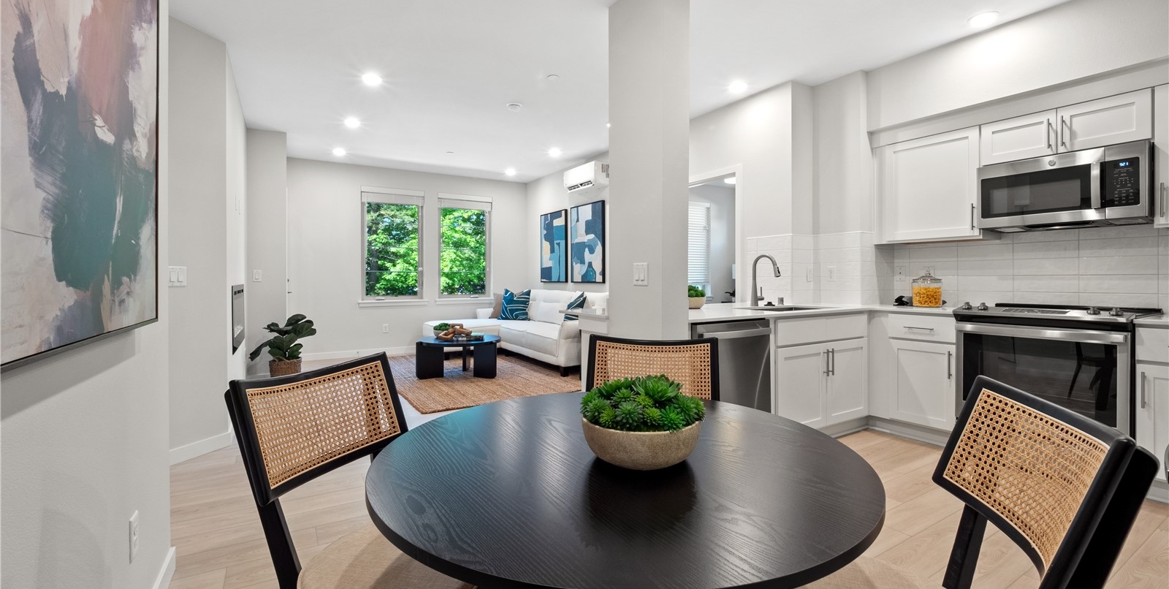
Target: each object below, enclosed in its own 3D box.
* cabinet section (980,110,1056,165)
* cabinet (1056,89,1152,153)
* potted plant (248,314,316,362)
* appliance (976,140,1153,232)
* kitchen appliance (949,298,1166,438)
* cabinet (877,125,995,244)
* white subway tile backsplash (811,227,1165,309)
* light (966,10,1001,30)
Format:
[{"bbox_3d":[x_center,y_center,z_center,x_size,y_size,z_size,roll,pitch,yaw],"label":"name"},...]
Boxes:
[{"bbox_3d":[2.951,-1.013,3.167,0.320,0.292,0.379,-1,1,-33],"label":"cabinet section"},{"bbox_3d":[3.157,-1.002,2.842,0.340,0.280,0.376,-1,2,-32],"label":"cabinet"},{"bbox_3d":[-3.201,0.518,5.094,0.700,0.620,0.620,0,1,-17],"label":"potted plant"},{"bbox_3d":[3.030,-0.638,2.990,0.410,0.420,0.757,-1,2,-32],"label":"appliance"},{"bbox_3d":[2.863,0.573,2.919,0.670,0.935,0.765,-1,2,-32],"label":"kitchen appliance"},{"bbox_3d":[2.654,-0.775,3.557,0.330,0.750,0.660,-1,2,-32],"label":"cabinet"},{"bbox_3d":[2.676,-0.186,3.394,0.480,0.570,1.850,-1,2,-32],"label":"white subway tile backsplash"},{"bbox_3d":[2.615,-1.792,3.092,0.160,0.030,0.160,-1,2,-32],"label":"light"}]

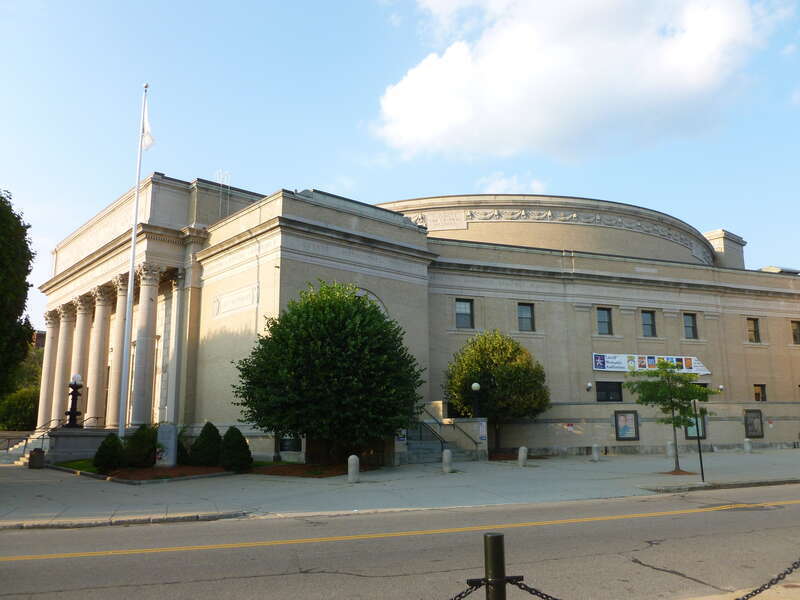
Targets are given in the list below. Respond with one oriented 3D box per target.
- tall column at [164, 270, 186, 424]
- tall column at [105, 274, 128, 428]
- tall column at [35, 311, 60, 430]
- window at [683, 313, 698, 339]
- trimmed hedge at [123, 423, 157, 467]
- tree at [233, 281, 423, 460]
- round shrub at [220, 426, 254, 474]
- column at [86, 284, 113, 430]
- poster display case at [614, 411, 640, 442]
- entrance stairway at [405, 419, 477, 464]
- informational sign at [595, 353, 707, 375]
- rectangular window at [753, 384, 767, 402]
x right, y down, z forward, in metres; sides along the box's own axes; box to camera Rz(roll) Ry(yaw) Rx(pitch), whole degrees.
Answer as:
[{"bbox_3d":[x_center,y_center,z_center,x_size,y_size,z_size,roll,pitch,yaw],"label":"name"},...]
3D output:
[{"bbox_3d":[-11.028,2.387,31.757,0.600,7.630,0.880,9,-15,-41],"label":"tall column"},{"bbox_3d":[-15.087,2.743,35.004,1.165,8.219,1.165,9,-15,-41],"label":"tall column"},{"bbox_3d":[-22.979,4.634,42.357,0.980,7.630,0.980,9,-15,-41],"label":"tall column"},{"bbox_3d":[17.817,1.637,39.708,1.065,1.569,0.200,4,-12,-20],"label":"window"},{"bbox_3d":[-11.313,6.406,28.322,1.489,1.880,1.489,3,-12,-20],"label":"trimmed hedge"},{"bbox_3d":[-3.067,3.038,27.352,8.036,7.933,8.036,-1,-12,0],"label":"tree"},{"bbox_3d":[-5.852,5.374,23.311,1.094,1.570,1.094,2,-11,-14],"label":"round shrub"},{"bbox_3d":[-16.300,3.115,35.098,0.980,7.630,0.980,9,-15,-41],"label":"column"},{"bbox_3d":[14.478,8.033,41.254,1.790,1.876,0.150,4,-12,-21],"label":"poster display case"},{"bbox_3d":[0.992,7.462,33.982,4.600,2.100,3.500,8,-14,-37],"label":"entrance stairway"},{"bbox_3d":[15.111,3.796,38.371,8.727,1.017,0.080,4,-12,-21],"label":"informational sign"},{"bbox_3d":[25.735,6.650,46.194,1.161,1.255,0.250,4,-12,-21],"label":"rectangular window"}]

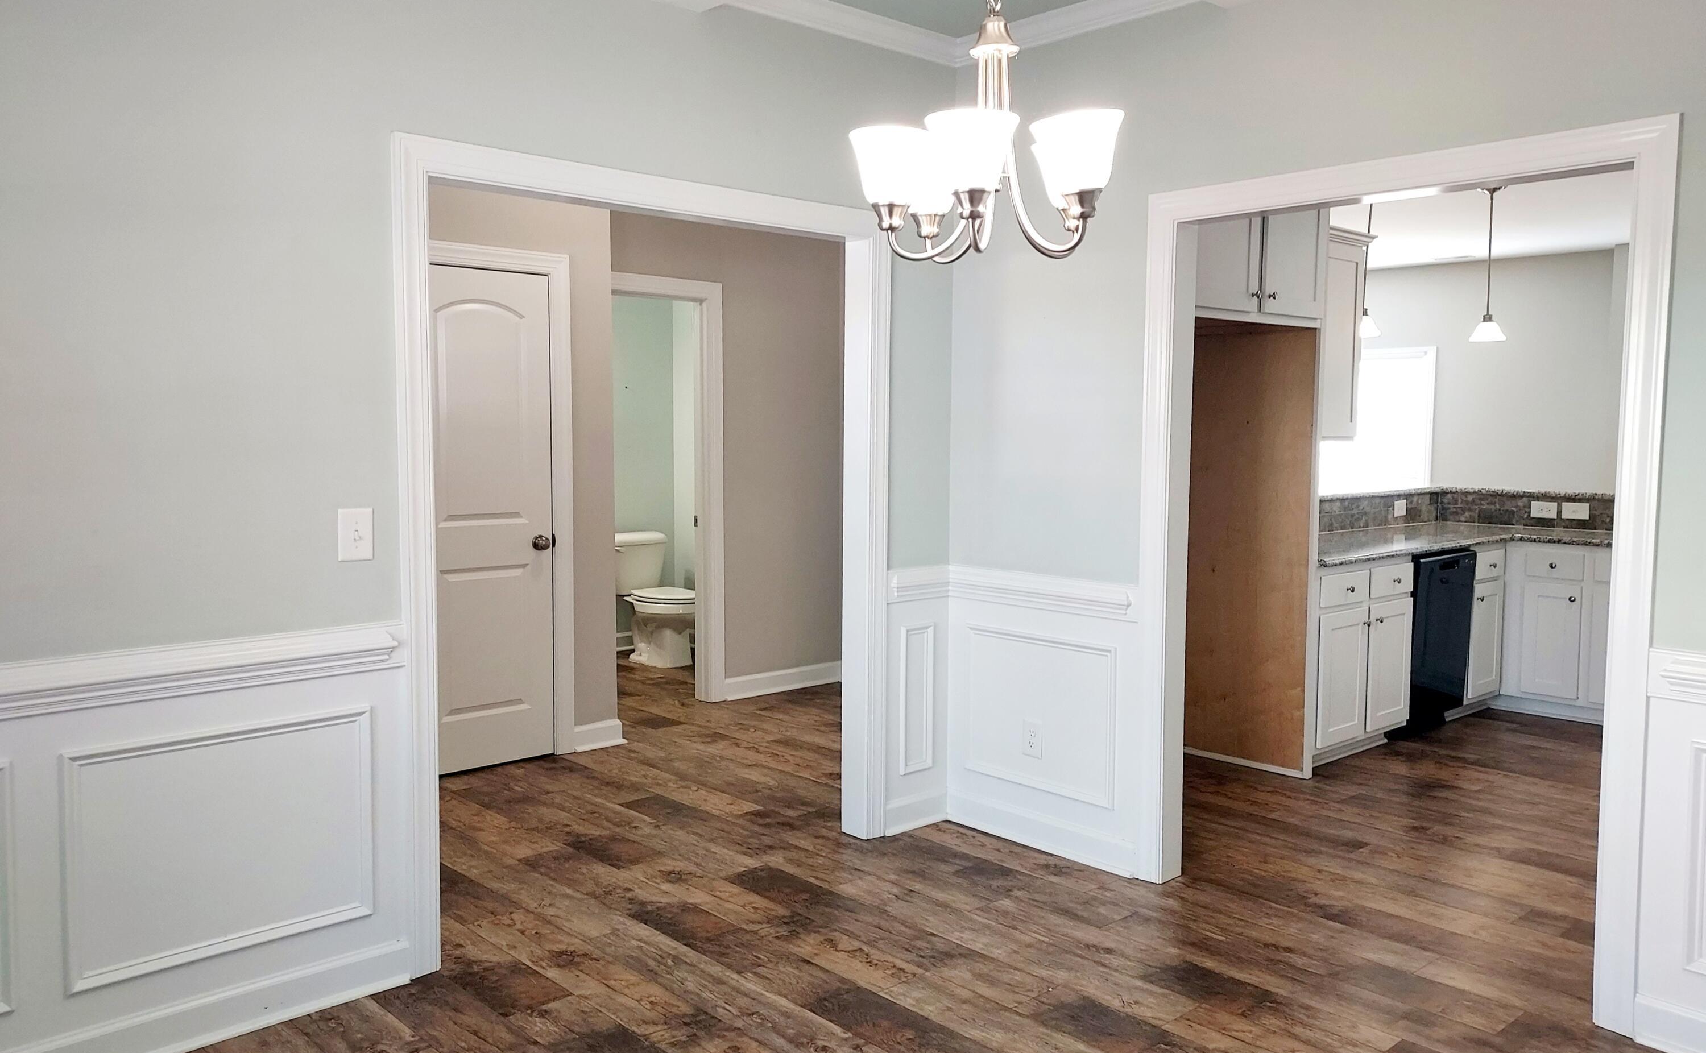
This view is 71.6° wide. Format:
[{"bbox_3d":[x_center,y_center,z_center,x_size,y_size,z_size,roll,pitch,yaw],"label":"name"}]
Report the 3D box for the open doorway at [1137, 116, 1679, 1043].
[{"bbox_3d":[1.388,0.099,3.195,0.121,2.095,1.352,-4,6,-42],"label":"open doorway"}]

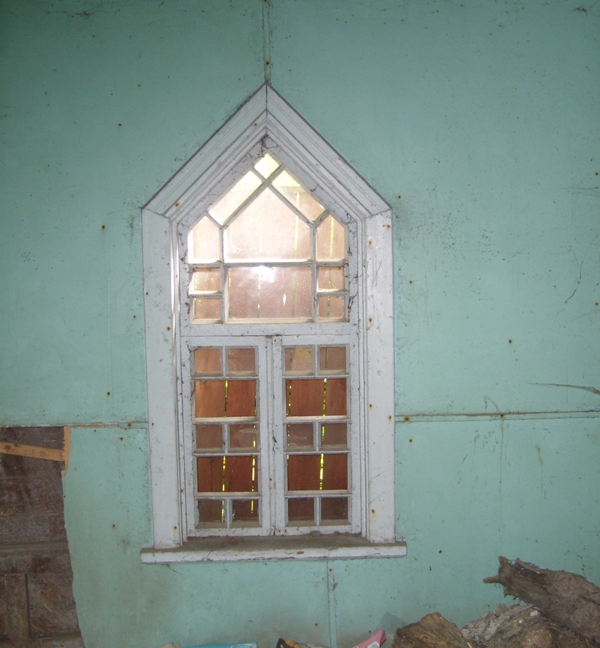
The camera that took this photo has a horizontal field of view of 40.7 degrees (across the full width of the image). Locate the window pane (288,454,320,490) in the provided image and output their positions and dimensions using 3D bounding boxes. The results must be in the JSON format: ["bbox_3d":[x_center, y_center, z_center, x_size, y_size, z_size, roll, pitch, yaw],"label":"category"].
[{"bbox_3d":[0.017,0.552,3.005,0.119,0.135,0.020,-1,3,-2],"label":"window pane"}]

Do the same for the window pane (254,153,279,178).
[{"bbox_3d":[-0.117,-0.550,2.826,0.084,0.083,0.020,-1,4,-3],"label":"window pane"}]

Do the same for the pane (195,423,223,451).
[{"bbox_3d":[-0.337,0.422,2.983,0.103,0.104,0.020,-1,3,-2],"label":"pane"}]

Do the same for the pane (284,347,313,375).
[{"bbox_3d":[-0.004,0.128,2.842,0.102,0.099,0.020,-1,3,-3],"label":"pane"}]

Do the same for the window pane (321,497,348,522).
[{"bbox_3d":[0.124,0.659,2.874,0.103,0.093,0.020,-1,3,-3],"label":"window pane"}]

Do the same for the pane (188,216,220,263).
[{"bbox_3d":[-0.335,-0.296,2.834,0.112,0.160,0.020,-1,4,-3],"label":"pane"}]

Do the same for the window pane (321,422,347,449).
[{"bbox_3d":[0.124,0.414,3.003,0.097,0.097,0.020,-1,3,-2],"label":"window pane"}]

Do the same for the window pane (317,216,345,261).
[{"bbox_3d":[0.108,-0.295,2.828,0.102,0.160,0.020,-1,3,-3],"label":"window pane"}]

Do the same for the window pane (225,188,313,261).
[{"bbox_3d":[-0.111,-0.343,2.815,0.302,0.256,0.020,-1,3,-3],"label":"window pane"}]

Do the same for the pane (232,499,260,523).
[{"bbox_3d":[-0.192,0.670,2.907,0.100,0.088,0.020,-1,4,-3],"label":"pane"}]

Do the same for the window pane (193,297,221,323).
[{"bbox_3d":[-0.342,-0.053,2.959,0.102,0.095,0.020,-1,3,-2],"label":"window pane"}]

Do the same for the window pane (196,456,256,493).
[{"bbox_3d":[-0.272,0.557,2.992,0.221,0.135,0.020,-1,3,-2],"label":"window pane"}]

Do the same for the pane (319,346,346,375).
[{"bbox_3d":[0.116,0.129,2.848,0.102,0.099,0.020,-1,3,-3],"label":"pane"}]

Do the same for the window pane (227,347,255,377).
[{"bbox_3d":[-0.207,0.133,2.869,0.092,0.107,0.020,-1,4,-3],"label":"window pane"}]

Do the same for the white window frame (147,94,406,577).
[{"bbox_3d":[-0.101,0.001,2.800,0.914,1.623,0.150,-1,4,-3],"label":"white window frame"}]

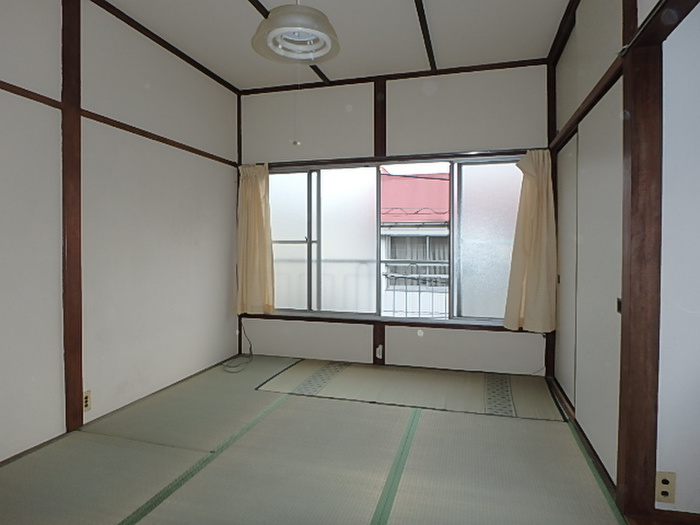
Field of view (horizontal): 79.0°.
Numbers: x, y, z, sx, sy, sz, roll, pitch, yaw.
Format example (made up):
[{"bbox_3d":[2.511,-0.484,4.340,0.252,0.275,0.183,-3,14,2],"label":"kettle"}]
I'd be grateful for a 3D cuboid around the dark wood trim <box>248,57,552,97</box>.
[{"bbox_3d":[0.242,-1.580,3.646,2.675,0.043,0.040,1,1,16],"label":"dark wood trim"}]

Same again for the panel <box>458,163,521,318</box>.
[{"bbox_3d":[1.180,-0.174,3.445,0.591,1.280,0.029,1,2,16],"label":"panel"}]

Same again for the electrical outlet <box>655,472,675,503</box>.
[{"bbox_3d":[1.199,0.855,1.607,0.065,0.117,0.012,1,1,16],"label":"electrical outlet"}]

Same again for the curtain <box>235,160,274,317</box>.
[{"bbox_3d":[-0.864,-0.204,3.874,0.364,1.369,0.108,1,2,16],"label":"curtain"}]

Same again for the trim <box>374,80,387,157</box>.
[{"bbox_3d":[0.263,-1.234,3.663,0.106,0.649,0.040,1,1,16],"label":"trim"}]

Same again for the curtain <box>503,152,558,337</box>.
[{"bbox_3d":[1.363,-0.163,3.224,0.355,1.359,0.118,1,2,16],"label":"curtain"}]

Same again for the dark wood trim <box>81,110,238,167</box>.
[{"bbox_3d":[-1.258,-0.859,3.154,0.030,0.042,1.689,1,1,16],"label":"dark wood trim"}]

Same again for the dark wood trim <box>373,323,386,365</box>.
[{"bbox_3d":[0.254,0.705,3.667,0.105,0.355,0.039,1,2,16],"label":"dark wood trim"}]

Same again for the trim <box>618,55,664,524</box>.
[{"bbox_3d":[1.084,0.085,1.591,0.101,1.709,0.096,1,1,16],"label":"trim"}]

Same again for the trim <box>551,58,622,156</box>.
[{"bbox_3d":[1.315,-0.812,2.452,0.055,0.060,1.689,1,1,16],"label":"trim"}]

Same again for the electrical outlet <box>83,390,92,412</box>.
[{"bbox_3d":[-1.489,0.787,2.405,0.012,0.115,0.062,1,1,16],"label":"electrical outlet"}]

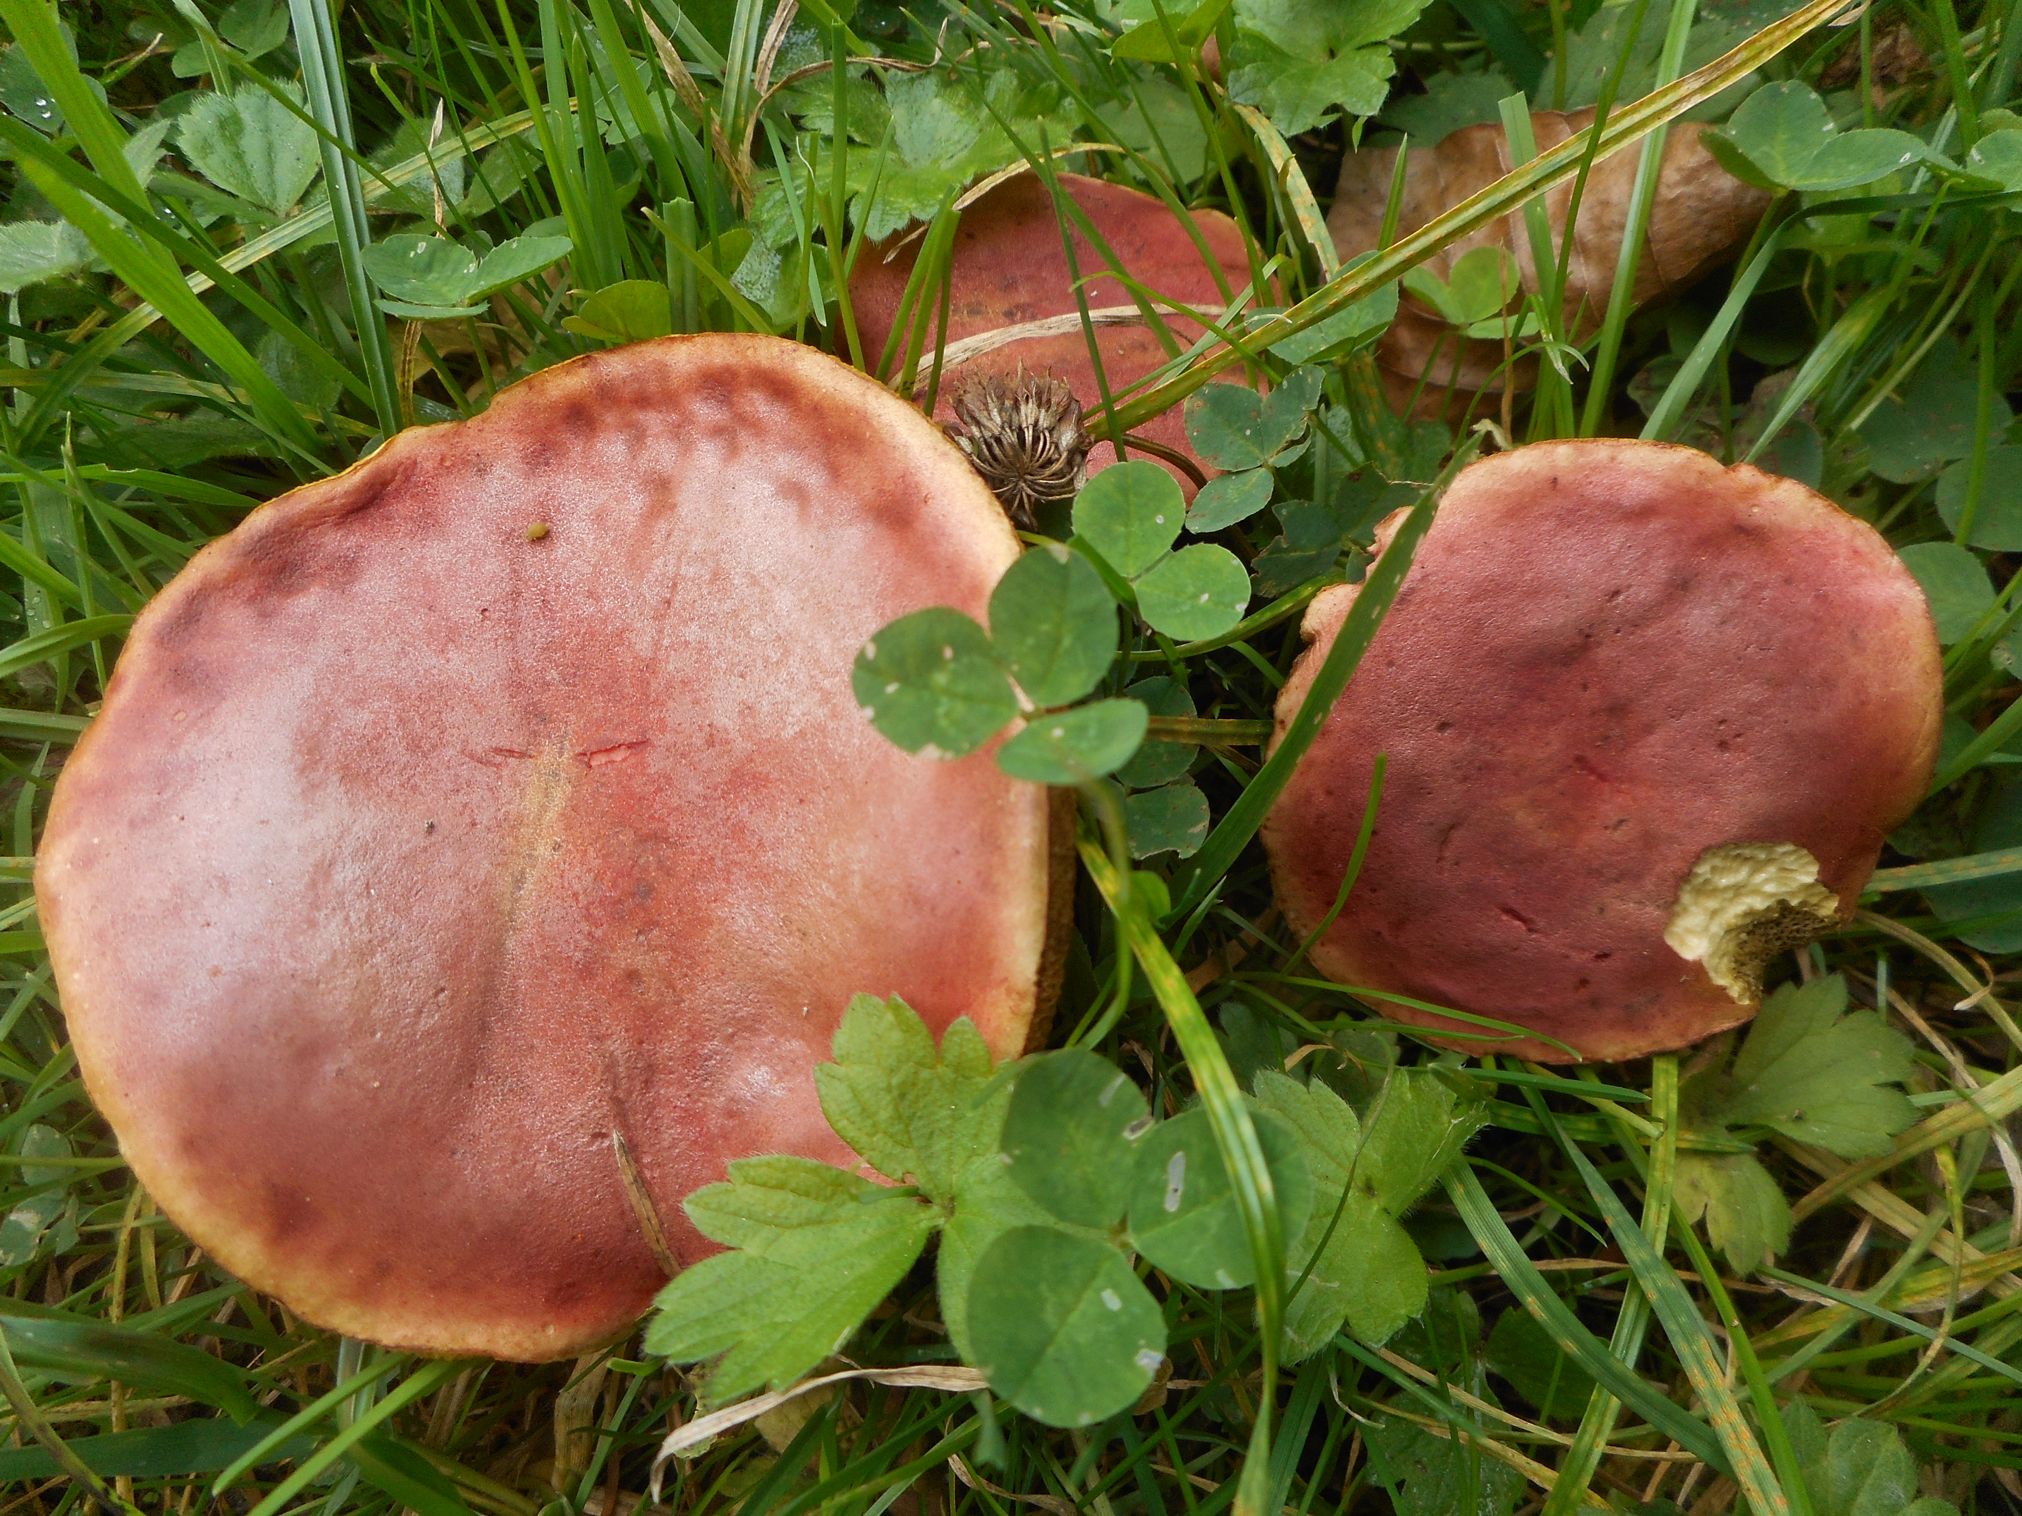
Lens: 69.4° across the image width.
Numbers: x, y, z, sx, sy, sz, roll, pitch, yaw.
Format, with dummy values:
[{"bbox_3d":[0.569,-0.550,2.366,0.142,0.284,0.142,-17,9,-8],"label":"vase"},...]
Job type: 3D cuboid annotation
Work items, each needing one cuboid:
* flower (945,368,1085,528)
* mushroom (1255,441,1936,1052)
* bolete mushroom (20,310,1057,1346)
[{"bbox_3d":[0.001,-0.037,0.175,0.018,0.018,0.018,0,39,9],"label":"flower"},{"bbox_3d":[0.070,-0.004,0.173,0.080,0.022,0.079,0,71,0],"label":"mushroom"},{"bbox_3d":[-0.051,0.003,0.159,0.113,0.032,0.117,0,72,2],"label":"bolete mushroom"}]

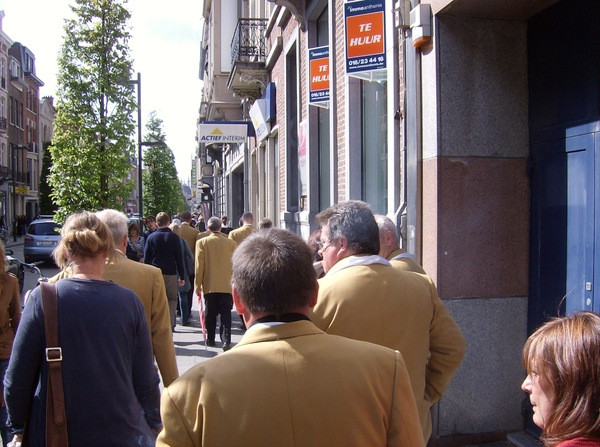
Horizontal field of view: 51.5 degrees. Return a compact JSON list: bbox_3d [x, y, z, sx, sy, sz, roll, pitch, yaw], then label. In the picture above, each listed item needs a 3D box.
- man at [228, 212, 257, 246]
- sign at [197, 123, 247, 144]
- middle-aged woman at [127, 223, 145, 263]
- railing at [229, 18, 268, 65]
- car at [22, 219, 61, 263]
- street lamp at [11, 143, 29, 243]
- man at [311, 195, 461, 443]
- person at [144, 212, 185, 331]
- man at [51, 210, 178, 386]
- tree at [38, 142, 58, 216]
[{"bbox_3d":[-0.813,0.728,9.714,0.570,1.800,0.360,-1,1,-10],"label":"man"},{"bbox_3d":[-2.021,-2.363,16.400,1.270,0.490,0.130,0,1,-8],"label":"sign"},{"bbox_3d":[-2.937,0.806,11.113,0.500,1.630,0.330,-1,1,-12],"label":"middle-aged woman"},{"bbox_3d":[-1.231,-4.082,15.185,0.710,1.000,2.610,0,1,-11],"label":"railing"},{"bbox_3d":[-9.930,0.635,25.816,1.880,1.660,4.750,0,1,-11],"label":"car"},{"bbox_3d":[-18.488,-2.102,41.051,1.250,6.400,0.350,-1,1,-10],"label":"street lamp"},{"bbox_3d":[0.331,0.818,2.414,0.620,1.810,0.420,-1,1,-14],"label":"man"},{"bbox_3d":[-2.082,0.736,9.600,0.600,1.800,0.420,0,1,-11],"label":"person"},{"bbox_3d":[-0.903,0.830,3.014,0.600,1.790,0.400,-1,1,-10],"label":"man"},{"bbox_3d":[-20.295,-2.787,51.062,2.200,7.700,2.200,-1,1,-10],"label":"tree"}]

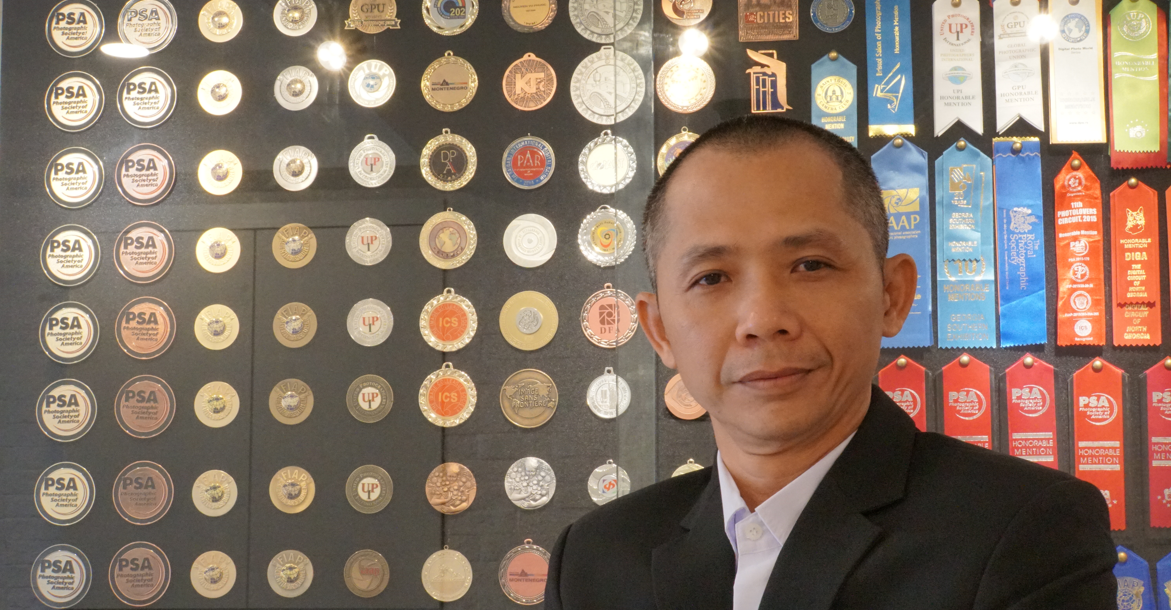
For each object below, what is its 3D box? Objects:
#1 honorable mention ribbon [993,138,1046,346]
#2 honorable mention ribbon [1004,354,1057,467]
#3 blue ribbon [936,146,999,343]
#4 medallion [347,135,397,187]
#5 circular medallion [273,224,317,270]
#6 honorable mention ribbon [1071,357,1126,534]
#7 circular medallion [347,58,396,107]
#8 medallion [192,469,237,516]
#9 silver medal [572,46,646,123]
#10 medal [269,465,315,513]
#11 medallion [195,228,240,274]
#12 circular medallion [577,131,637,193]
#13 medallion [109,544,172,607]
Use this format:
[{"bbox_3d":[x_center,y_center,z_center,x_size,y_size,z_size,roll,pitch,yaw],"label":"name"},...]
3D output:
[{"bbox_3d":[0.462,-0.067,1.902,0.048,0.224,0.006,-1,-6,7],"label":"honorable mention ribbon"},{"bbox_3d":[0.452,0.136,1.801,0.048,0.175,0.004,-1,-7,7],"label":"honorable mention ribbon"},{"bbox_3d":[0.406,-0.067,1.909,0.060,0.227,0.006,-1,-6,7],"label":"blue ribbon"},{"bbox_3d":[-0.244,-0.165,2.047,0.056,0.060,0.005,-1,-7,7],"label":"medallion"},{"bbox_3d":[-0.335,-0.068,2.047,0.053,0.052,0.005,-1,-7,7],"label":"circular medallion"},{"bbox_3d":[0.549,0.148,1.908,0.052,0.185,0.006,0,-7,7],"label":"honorable mention ribbon"},{"bbox_3d":[-0.234,-0.245,1.964,0.053,0.053,0.005,-1,-6,7],"label":"circular medallion"},{"bbox_3d":[-0.402,0.203,1.935,0.049,0.050,0.007,-1,-6,7],"label":"medallion"},{"bbox_3d":[0.024,-0.237,1.930,0.081,0.084,0.005,-1,-6,7],"label":"silver medal"},{"bbox_3d":[-0.319,0.201,1.942,0.051,0.051,0.006,-1,-7,7],"label":"medal"},{"bbox_3d":[-0.423,-0.064,2.058,0.053,0.053,0.005,-1,-7,7],"label":"medallion"},{"bbox_3d":[0.024,-0.154,1.921,0.061,0.068,0.005,-1,-6,7],"label":"circular medallion"},{"bbox_3d":[-0.506,0.306,2.025,0.073,0.070,0.008,-1,-7,7],"label":"medallion"}]

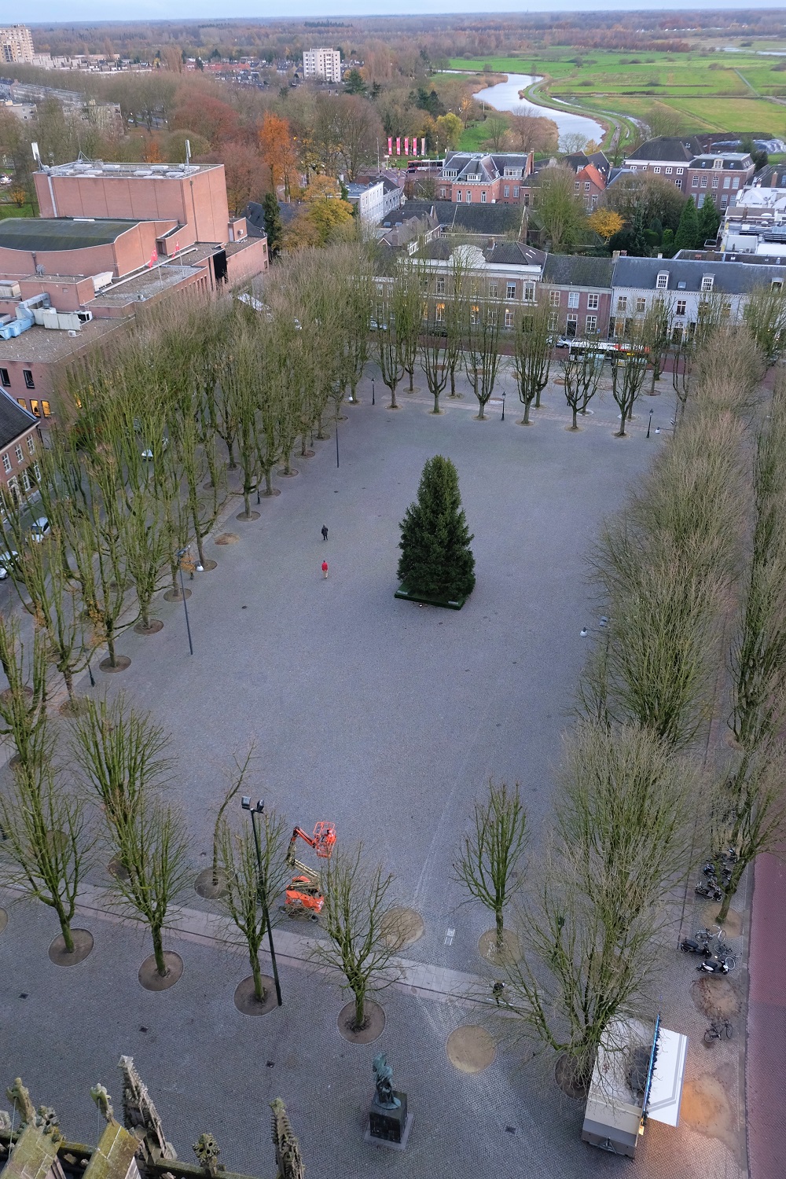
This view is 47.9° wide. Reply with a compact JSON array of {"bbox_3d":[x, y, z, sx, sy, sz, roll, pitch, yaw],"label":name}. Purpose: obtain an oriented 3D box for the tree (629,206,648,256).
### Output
[{"bbox_3d":[51.530,-74.913,185.790,4.000,10.600,4.000,-1,33,1],"label":"tree"}]

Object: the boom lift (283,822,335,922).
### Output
[{"bbox_3d":[-5.033,16.129,50.839,3.600,7.200,2.100,14,36,21],"label":"boom lift"}]

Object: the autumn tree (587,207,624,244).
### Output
[{"bbox_3d":[46.856,-78.670,192.385,8.000,9.200,8.000,8,34,13],"label":"autumn tree"}]

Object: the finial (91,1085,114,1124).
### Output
[{"bbox_3d":[-5.927,10.612,18.241,0.400,1.350,0.450,6,34,11],"label":"finial"}]

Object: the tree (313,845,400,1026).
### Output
[{"bbox_3d":[-1.744,17.157,41.848,4.200,12.600,4.200,-1,33,0],"label":"tree"}]

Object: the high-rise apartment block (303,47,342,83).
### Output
[{"bbox_3d":[-54.603,-403.436,682.104,21.500,23.300,18.500,-26,41,-33],"label":"high-rise apartment block"}]

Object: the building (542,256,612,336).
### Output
[{"bbox_3d":[30.611,-48.365,144.503,11.400,11.600,8.500,11,35,18],"label":"building"}]

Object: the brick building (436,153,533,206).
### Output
[{"bbox_3d":[23.223,-103.709,226.823,23.000,14.000,22.000,9,35,15],"label":"brick building"}]

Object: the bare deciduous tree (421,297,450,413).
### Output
[{"bbox_3d":[5.722,-30.073,114.096,4.000,15.100,4.000,-1,33,1],"label":"bare deciduous tree"}]

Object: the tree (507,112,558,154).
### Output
[{"bbox_3d":[52.003,-170.248,330.109,18.000,14.000,16.000,-1,33,0],"label":"tree"}]

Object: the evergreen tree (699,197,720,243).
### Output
[{"bbox_3d":[68.428,-79.029,190.840,5.000,11.400,5.000,-1,33,1],"label":"evergreen tree"}]

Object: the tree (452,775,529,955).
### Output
[{"bbox_3d":[5.479,15.281,47.220,3.900,12.500,3.900,8,34,13],"label":"tree"}]

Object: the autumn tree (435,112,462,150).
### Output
[{"bbox_3d":[21.529,-173.839,336.547,10.600,13.500,10.200,-1,33,0],"label":"autumn tree"}]

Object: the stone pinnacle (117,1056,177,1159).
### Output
[{"bbox_3d":[-7.625,15.954,27.039,1.200,6.070,1.200,8,34,13],"label":"stone pinnacle"}]

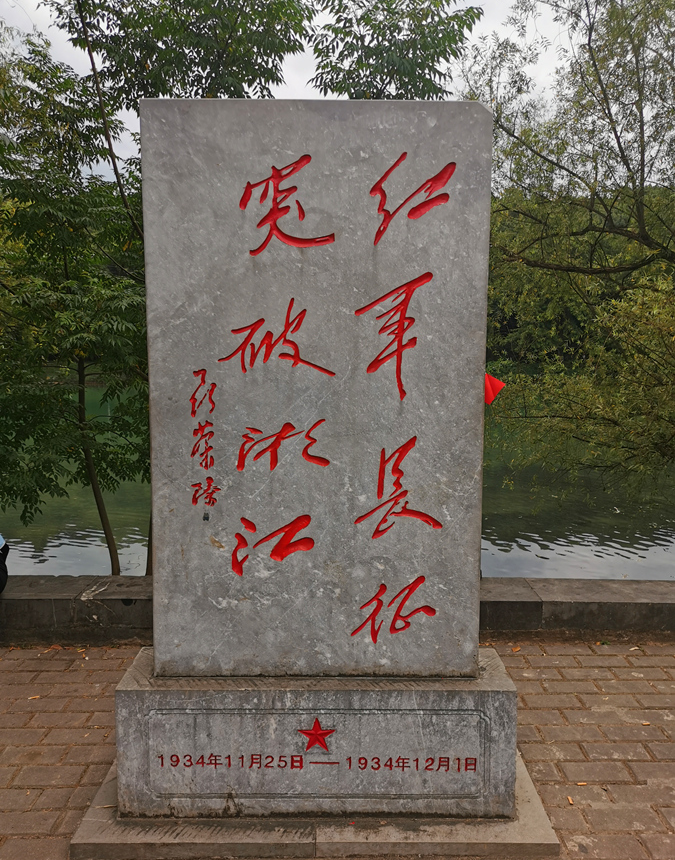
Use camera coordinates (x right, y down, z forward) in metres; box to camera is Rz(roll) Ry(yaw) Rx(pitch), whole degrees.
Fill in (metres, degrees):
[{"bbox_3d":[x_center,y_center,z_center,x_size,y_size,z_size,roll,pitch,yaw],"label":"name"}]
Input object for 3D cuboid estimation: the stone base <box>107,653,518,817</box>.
[{"bbox_3d":[-0.064,0.972,2.283,1.210,0.411,0.309,0,6,0],"label":"stone base"}]

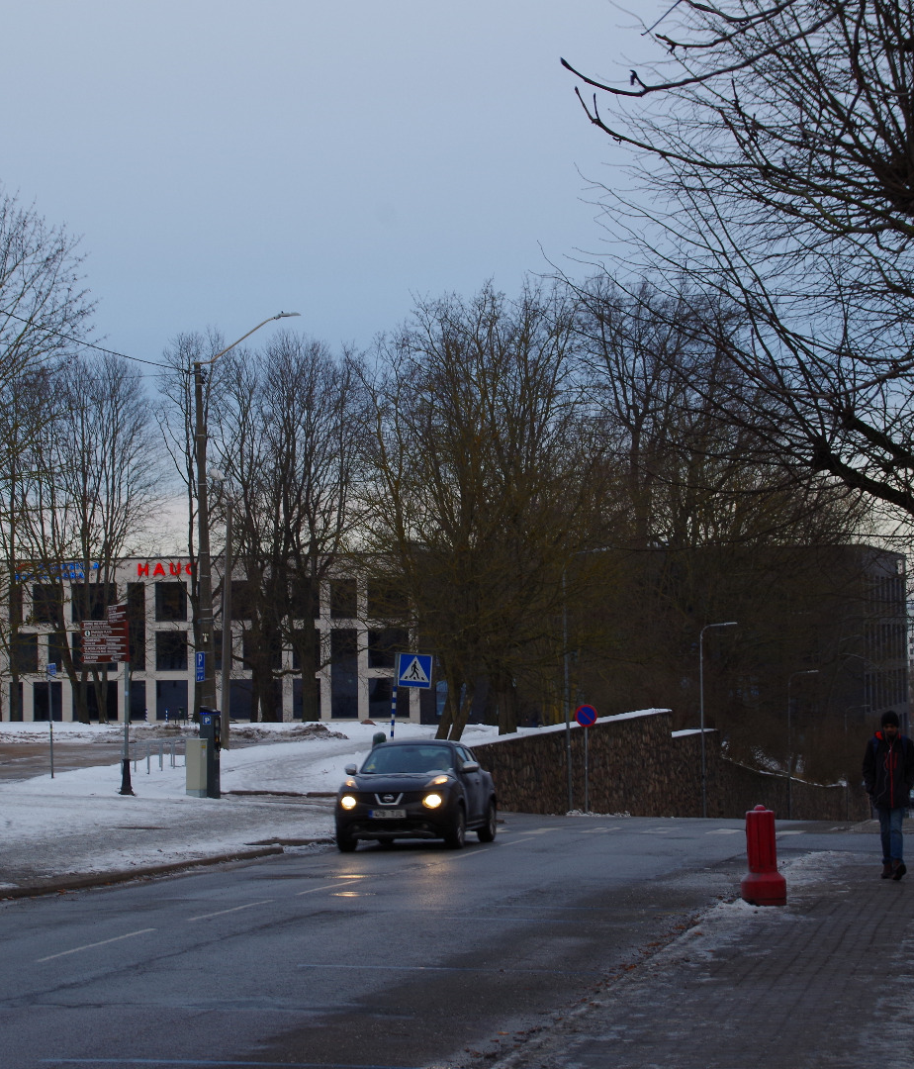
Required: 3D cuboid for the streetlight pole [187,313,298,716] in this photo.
[{"bbox_3d":[-4.299,0.381,54.000,2.300,9.650,0.400,-1,-2,13],"label":"streetlight pole"}]

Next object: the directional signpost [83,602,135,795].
[{"bbox_3d":[-6.853,3.249,52.874,1.050,3.780,0.500,-1,-2,2],"label":"directional signpost"}]

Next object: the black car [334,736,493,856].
[{"bbox_3d":[-0.550,3.674,38.431,1.780,1.570,4.130,-1,-4,10],"label":"black car"}]

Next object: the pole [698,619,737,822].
[{"bbox_3d":[9.155,6.501,93.500,1.400,6.950,0.350,-1,-2,14],"label":"pole"}]

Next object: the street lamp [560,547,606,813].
[{"bbox_3d":[3.418,3.869,71.000,1.400,7.000,0.350,-1,-2,14],"label":"street lamp"}]

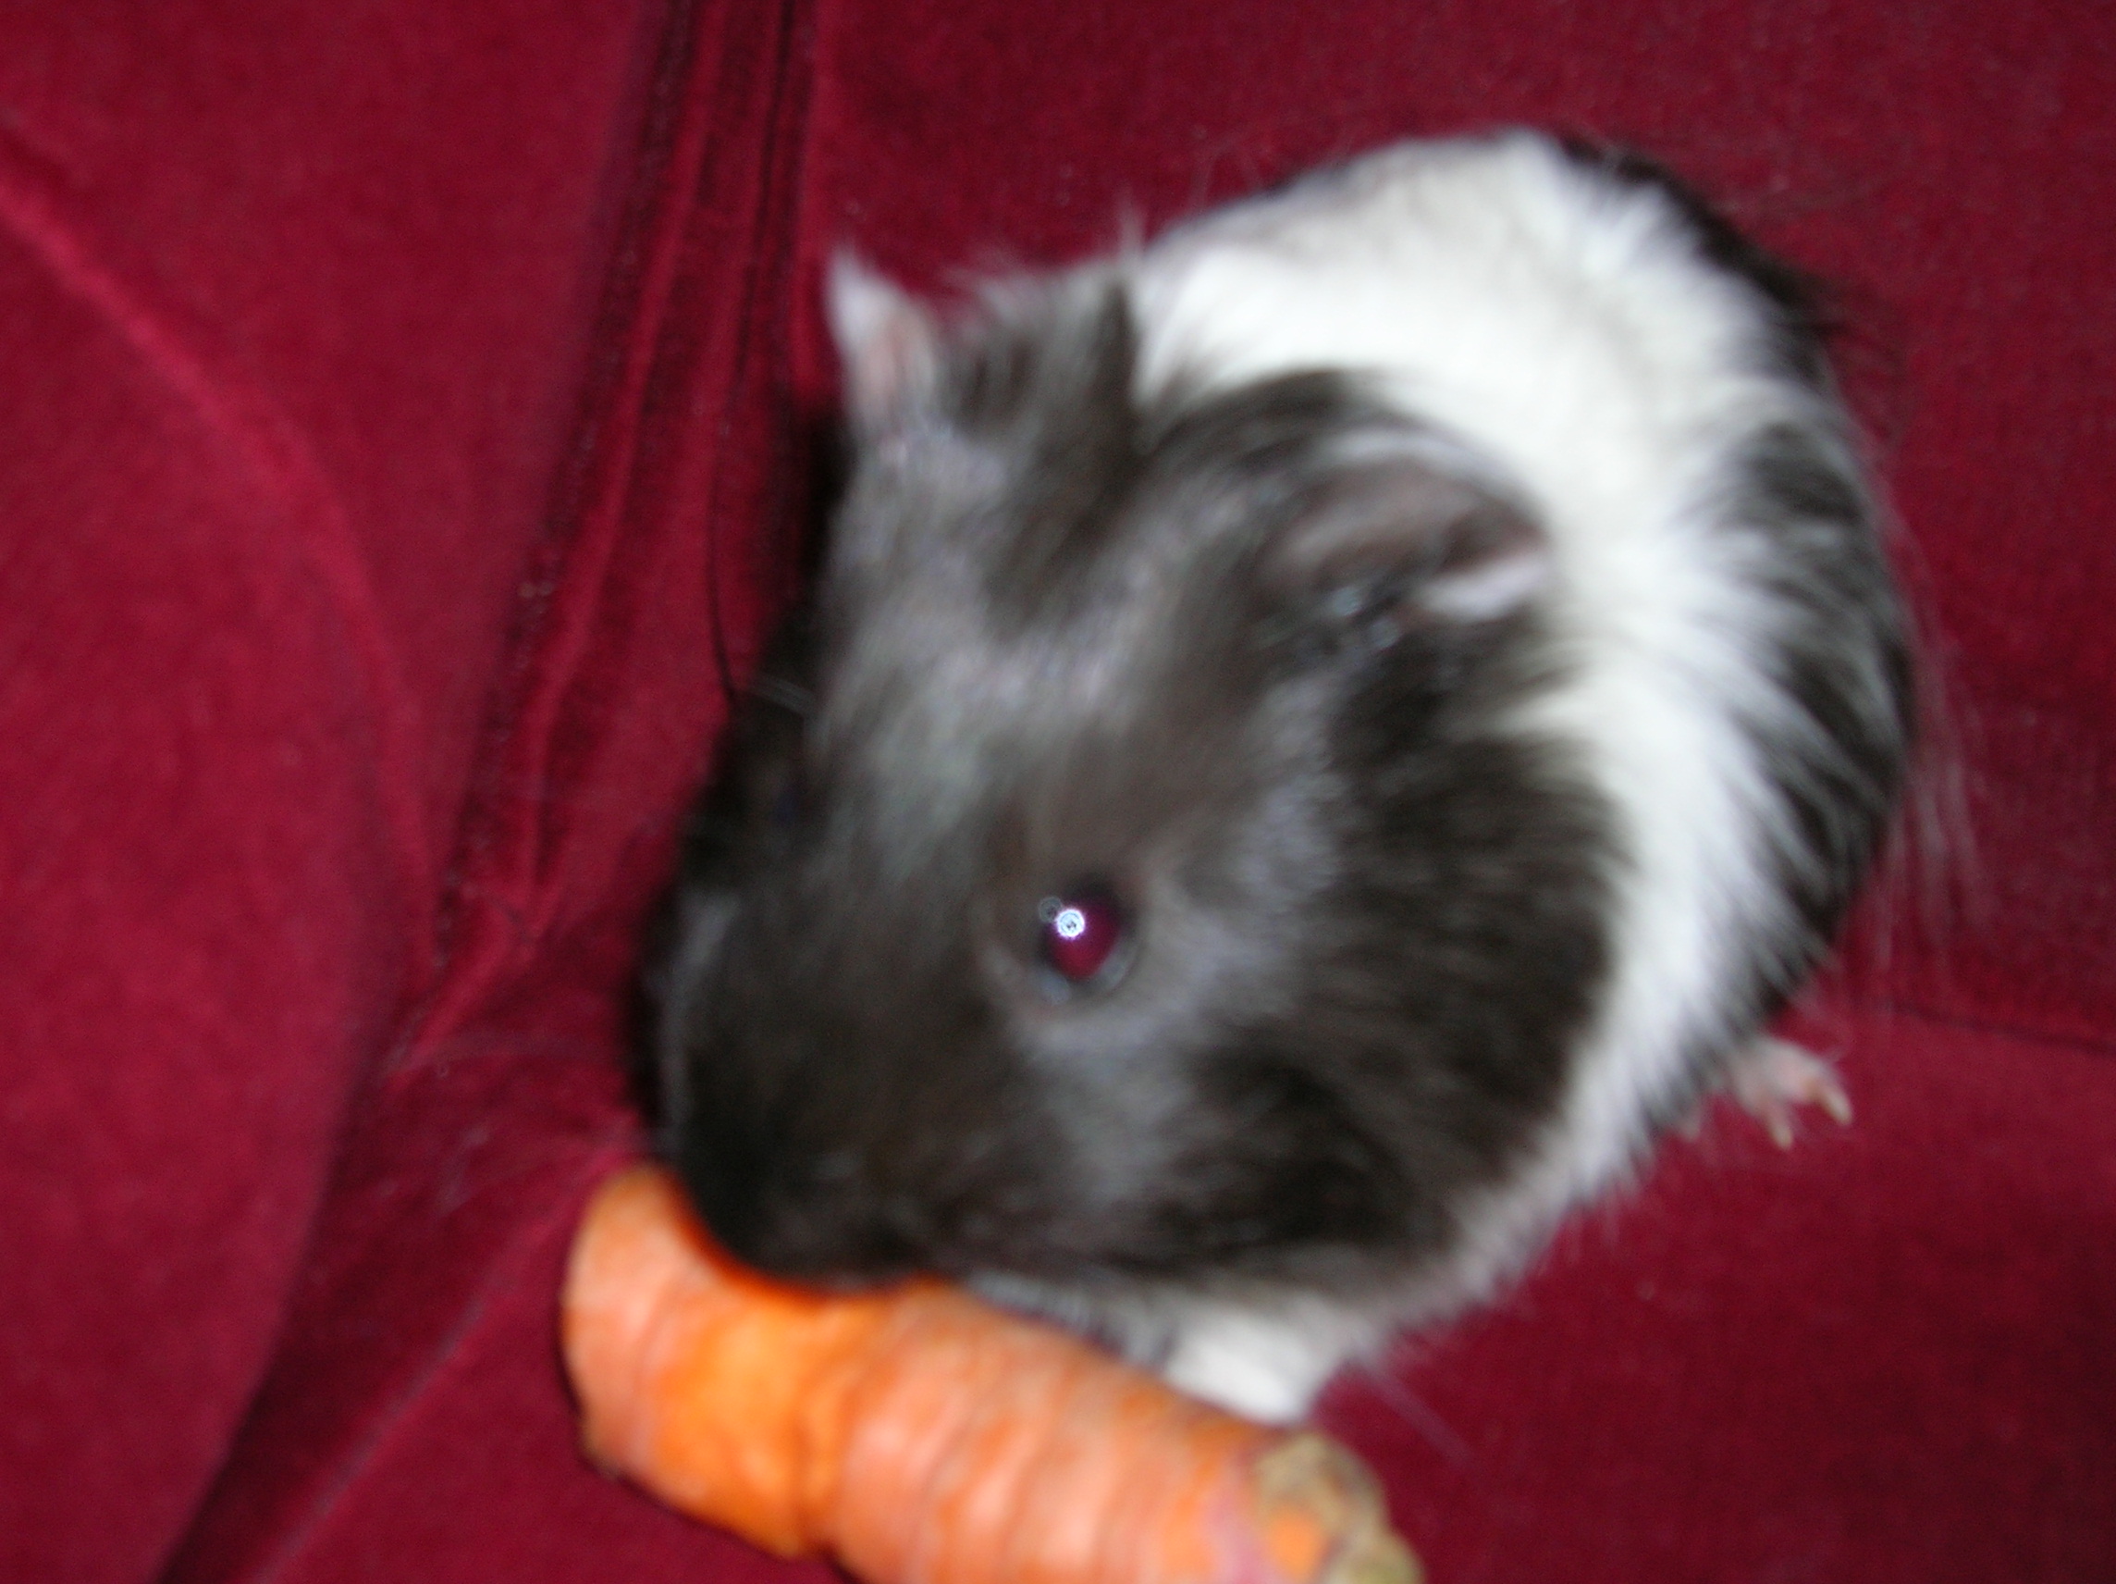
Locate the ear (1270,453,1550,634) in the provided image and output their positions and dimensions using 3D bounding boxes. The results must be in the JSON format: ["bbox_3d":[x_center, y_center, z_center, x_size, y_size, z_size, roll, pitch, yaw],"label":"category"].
[{"bbox_3d":[0.036,-0.026,0.292,0.027,0.018,0.010,13,31,-13],"label":"ear"}]

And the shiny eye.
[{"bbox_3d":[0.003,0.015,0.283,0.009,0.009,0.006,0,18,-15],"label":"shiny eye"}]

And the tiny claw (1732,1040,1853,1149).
[{"bbox_3d":[0.087,0.036,0.333,0.012,0.008,0.011,31,44,27],"label":"tiny claw"}]

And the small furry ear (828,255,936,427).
[{"bbox_3d":[-0.019,-0.049,0.308,0.009,0.019,0.015,-29,26,-37],"label":"small furry ear"}]

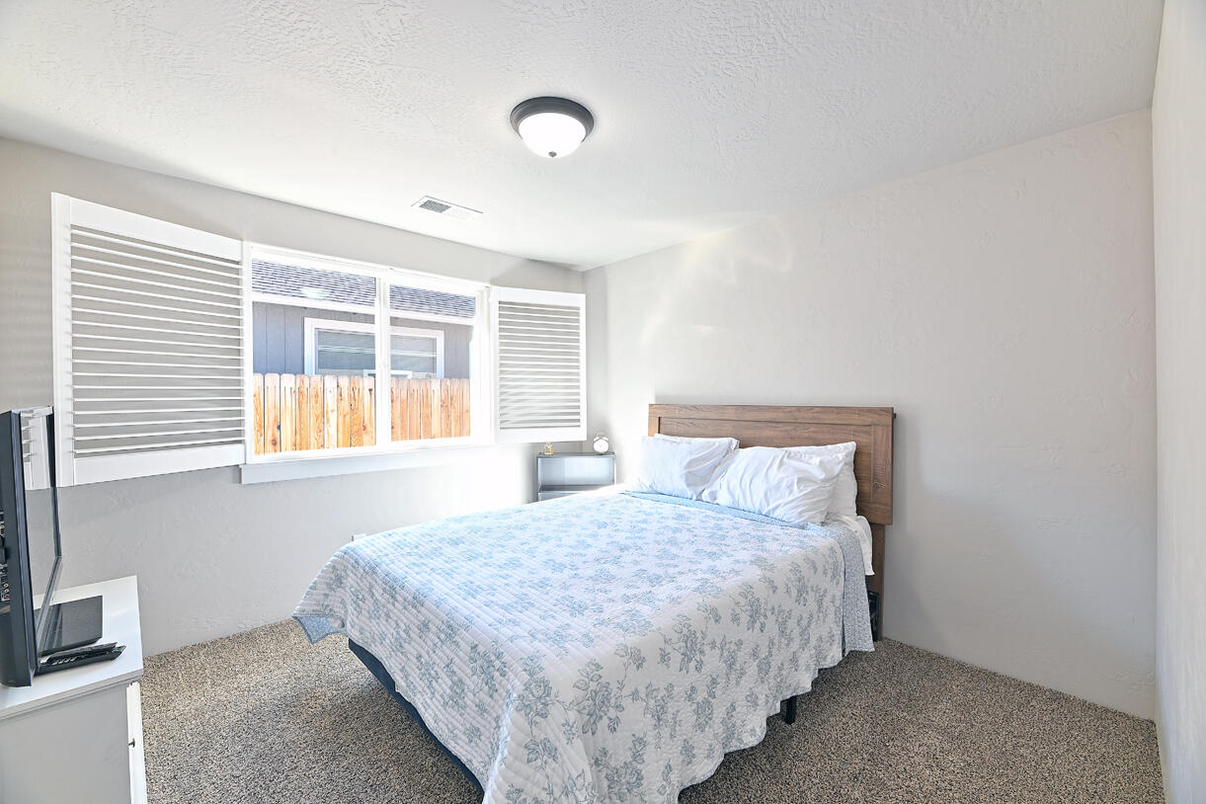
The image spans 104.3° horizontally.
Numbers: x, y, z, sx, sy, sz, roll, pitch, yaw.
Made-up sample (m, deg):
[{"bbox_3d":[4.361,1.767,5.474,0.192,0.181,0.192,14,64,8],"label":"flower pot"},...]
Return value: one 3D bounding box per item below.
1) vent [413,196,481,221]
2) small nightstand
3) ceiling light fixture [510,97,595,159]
[{"bbox_3d":[-0.932,-1.147,2.822,0.354,0.020,0.200,0,0,-43],"label":"vent"},{"bbox_3d":[-0.204,0.836,3.756,0.613,0.840,0.250,0,0,-1],"label":"small nightstand"},{"bbox_3d":[-0.207,-1.083,1.933,0.341,0.147,0.341,0,0,0],"label":"ceiling light fixture"}]

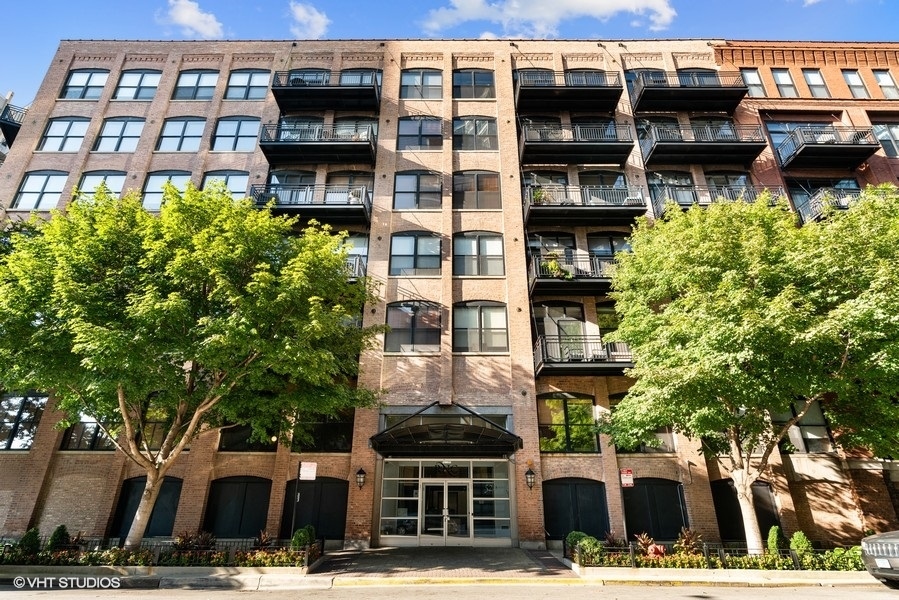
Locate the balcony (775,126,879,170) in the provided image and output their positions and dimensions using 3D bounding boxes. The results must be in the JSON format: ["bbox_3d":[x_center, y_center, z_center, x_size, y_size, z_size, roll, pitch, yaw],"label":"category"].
[{"bbox_3d":[17.742,-7.164,21.087,3.365,1.192,1.312,0,-23,1],"label":"balcony"}]

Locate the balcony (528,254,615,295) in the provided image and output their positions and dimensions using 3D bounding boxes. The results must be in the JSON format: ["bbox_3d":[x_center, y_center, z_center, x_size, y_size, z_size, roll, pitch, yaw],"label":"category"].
[{"bbox_3d":[6.190,-1.046,19.564,5.152,1.285,1.480,0,-23,1],"label":"balcony"}]

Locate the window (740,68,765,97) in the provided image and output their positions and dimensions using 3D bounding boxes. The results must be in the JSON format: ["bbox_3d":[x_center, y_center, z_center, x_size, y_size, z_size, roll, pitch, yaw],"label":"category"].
[{"bbox_3d":[16.975,-12.126,25.092,1.008,2.201,0.200,0,-23,1],"label":"window"}]

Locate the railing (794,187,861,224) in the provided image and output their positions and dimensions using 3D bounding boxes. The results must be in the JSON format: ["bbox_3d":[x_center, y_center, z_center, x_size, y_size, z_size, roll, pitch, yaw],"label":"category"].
[{"bbox_3d":[17.771,-4.169,19.954,3.326,1.065,1.461,0,-23,0],"label":"railing"}]

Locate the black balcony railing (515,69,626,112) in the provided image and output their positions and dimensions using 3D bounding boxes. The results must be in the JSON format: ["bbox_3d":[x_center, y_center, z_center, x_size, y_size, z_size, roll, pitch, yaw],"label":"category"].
[{"bbox_3d":[5.933,-10.478,22.603,4.919,1.233,1.312,0,-23,1],"label":"black balcony railing"}]

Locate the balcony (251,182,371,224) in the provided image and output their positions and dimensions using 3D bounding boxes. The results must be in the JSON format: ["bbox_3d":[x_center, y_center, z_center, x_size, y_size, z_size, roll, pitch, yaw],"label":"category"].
[{"bbox_3d":[-6.102,-4.244,20.114,4.990,1.251,1.312,0,-23,1],"label":"balcony"}]

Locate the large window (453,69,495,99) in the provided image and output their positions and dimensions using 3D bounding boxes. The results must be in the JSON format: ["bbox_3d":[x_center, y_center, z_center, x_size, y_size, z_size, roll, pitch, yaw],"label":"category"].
[{"bbox_3d":[1.411,-12.076,25.186,2.392,2.279,0.200,0,-23,1],"label":"large window"}]

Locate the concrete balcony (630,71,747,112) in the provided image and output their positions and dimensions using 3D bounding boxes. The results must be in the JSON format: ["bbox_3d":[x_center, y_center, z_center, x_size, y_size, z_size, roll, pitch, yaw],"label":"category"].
[{"bbox_3d":[11.921,-10.440,22.592,4.946,1.153,1.461,0,-23,0],"label":"concrete balcony"}]

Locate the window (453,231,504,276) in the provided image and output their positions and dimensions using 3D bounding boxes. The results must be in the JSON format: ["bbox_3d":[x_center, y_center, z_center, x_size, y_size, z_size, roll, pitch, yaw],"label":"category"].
[{"bbox_3d":[1.372,-2.180,21.061,2.392,2.402,0.200,0,-23,1],"label":"window"}]

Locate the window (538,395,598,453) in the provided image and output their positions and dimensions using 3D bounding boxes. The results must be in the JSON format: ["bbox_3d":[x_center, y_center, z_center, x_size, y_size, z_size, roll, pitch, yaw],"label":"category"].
[{"bbox_3d":[4.703,4.835,17.807,2.344,2.339,0.180,0,-23,0],"label":"window"}]

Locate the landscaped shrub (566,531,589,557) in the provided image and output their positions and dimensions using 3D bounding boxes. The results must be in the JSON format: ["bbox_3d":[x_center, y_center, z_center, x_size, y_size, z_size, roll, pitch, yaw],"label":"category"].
[{"bbox_3d":[3.481,6.628,12.180,0.630,0.685,0.630,0,-23,1],"label":"landscaped shrub"}]

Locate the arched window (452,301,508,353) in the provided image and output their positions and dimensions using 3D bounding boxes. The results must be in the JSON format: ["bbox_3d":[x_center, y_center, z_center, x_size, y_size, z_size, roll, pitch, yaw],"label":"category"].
[{"bbox_3d":[1.358,1.160,19.669,2.392,2.380,0.200,0,-23,1],"label":"arched window"}]

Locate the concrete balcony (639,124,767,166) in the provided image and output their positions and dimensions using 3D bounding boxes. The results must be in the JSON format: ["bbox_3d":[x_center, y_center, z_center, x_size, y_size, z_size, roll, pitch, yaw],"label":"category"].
[{"bbox_3d":[11.903,-7.326,21.217,4.995,1.203,1.312,0,-23,1],"label":"concrete balcony"}]

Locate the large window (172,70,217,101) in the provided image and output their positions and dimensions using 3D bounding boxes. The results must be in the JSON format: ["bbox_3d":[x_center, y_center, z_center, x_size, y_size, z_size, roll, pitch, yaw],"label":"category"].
[{"bbox_3d":[-13.556,-11.554,24.050,2.159,2.213,0.150,0,-23,0],"label":"large window"}]

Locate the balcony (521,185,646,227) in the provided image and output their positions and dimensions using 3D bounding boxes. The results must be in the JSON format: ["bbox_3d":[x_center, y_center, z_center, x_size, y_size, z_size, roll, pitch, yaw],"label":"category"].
[{"bbox_3d":[5.930,-4.151,19.947,4.952,1.263,1.312,0,-23,1],"label":"balcony"}]

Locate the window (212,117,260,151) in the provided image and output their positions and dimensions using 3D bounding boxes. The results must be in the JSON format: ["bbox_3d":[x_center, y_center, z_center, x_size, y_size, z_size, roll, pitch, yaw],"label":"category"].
[{"bbox_3d":[-11.152,-8.709,23.519,2.295,2.370,0.180,0,-23,0],"label":"window"}]

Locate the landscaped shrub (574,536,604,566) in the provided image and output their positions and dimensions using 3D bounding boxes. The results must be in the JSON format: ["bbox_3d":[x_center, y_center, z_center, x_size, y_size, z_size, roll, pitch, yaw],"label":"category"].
[{"bbox_3d":[3.644,6.451,11.598,0.680,0.622,0.680,0,-23,1],"label":"landscaped shrub"}]

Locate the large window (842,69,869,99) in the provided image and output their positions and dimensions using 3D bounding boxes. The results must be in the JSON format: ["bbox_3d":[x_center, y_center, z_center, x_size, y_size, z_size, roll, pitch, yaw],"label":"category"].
[{"bbox_3d":[21.622,-11.493,23.896,0.903,2.089,0.150,0,-23,0],"label":"large window"}]

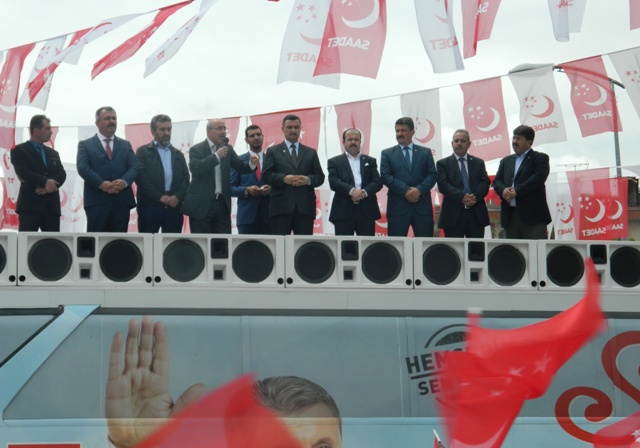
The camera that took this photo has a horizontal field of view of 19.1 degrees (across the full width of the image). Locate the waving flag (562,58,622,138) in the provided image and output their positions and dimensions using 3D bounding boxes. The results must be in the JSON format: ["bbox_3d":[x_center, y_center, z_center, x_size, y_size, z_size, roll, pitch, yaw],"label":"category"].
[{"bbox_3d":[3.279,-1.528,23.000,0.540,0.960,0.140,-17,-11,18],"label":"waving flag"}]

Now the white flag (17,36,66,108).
[{"bbox_3d":[-2.163,-1.178,14.900,0.380,0.630,0.130,0,-25,47],"label":"white flag"}]

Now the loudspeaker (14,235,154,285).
[{"bbox_3d":[-1.983,0.330,16.014,1.120,0.440,0.440,1,-9,-10],"label":"loudspeaker"}]

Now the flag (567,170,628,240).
[{"bbox_3d":[3.364,-0.187,23.000,0.660,0.930,0.140,-4,-7,20],"label":"flag"}]

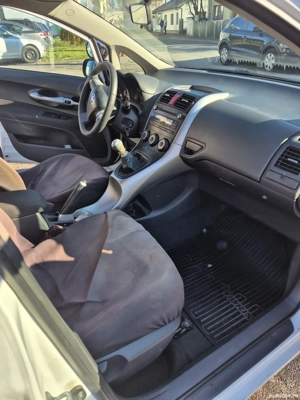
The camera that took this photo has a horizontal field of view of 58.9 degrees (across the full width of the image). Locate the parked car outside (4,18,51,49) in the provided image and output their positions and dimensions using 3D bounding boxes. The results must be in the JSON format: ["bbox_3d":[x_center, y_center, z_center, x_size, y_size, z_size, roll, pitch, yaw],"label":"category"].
[{"bbox_3d":[-6.988,-7.251,11.941,4.500,1.460,1.800,-4,34,-6],"label":"parked car outside"}]

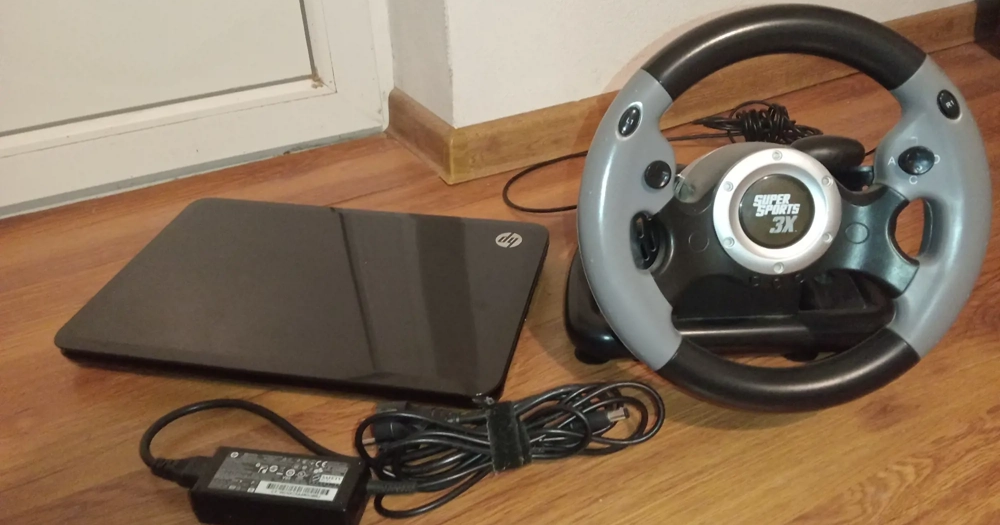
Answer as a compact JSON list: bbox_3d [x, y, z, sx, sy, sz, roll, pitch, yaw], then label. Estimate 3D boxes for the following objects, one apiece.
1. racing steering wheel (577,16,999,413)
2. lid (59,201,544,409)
[{"bbox_3d":[0.182,-0.032,0.532,0.260,0.260,0.100,-1,12,2],"label":"racing steering wheel"},{"bbox_3d":[-0.160,0.027,0.731,0.376,0.027,0.244,5,35,11],"label":"lid"}]

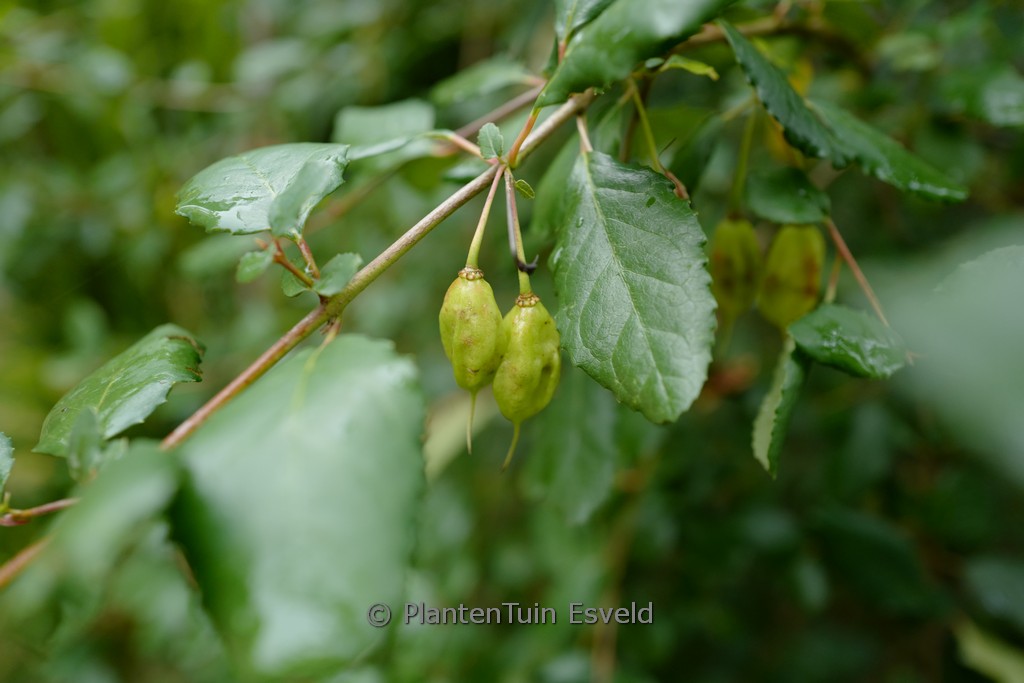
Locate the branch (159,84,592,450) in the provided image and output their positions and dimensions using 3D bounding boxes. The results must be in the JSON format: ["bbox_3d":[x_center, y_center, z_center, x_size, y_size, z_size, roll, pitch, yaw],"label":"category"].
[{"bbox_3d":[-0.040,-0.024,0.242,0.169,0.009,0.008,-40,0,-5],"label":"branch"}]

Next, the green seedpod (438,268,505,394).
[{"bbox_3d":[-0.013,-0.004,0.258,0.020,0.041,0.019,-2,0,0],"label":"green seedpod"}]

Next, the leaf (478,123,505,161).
[{"bbox_3d":[-0.007,-0.065,0.258,0.008,0.012,0.004,-11,-6,-2],"label":"leaf"}]

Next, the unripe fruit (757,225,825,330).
[{"bbox_3d":[0.108,-0.025,0.310,0.024,0.044,0.023,8,0,0],"label":"unripe fruit"}]

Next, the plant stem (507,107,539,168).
[{"bbox_3d":[0.003,-0.065,0.255,0.003,0.021,0.004,24,9,0],"label":"plant stem"}]

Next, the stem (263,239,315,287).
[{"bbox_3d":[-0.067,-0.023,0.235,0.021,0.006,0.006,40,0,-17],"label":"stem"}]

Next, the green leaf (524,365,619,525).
[{"bbox_3d":[0.026,0.043,0.360,0.043,0.081,0.016,0,-12,0],"label":"green leaf"}]

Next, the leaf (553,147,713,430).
[{"bbox_3d":[0.040,-0.018,0.260,0.052,0.098,0.016,-18,-17,-2],"label":"leaf"}]

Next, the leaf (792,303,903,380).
[{"bbox_3d":[0.129,0.000,0.305,0.046,0.014,0.032,8,38,1],"label":"leaf"}]

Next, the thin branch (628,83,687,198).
[{"bbox_3d":[0.053,-0.072,0.285,0.006,0.046,0.006,-26,0,0],"label":"thin branch"}]

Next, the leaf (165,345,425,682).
[{"bbox_3d":[-0.052,0.039,0.205,0.056,0.088,0.018,-4,-26,-2],"label":"leaf"}]

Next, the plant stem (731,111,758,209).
[{"bbox_3d":[0.082,-0.065,0.282,0.005,0.037,0.005,13,-7,0],"label":"plant stem"}]

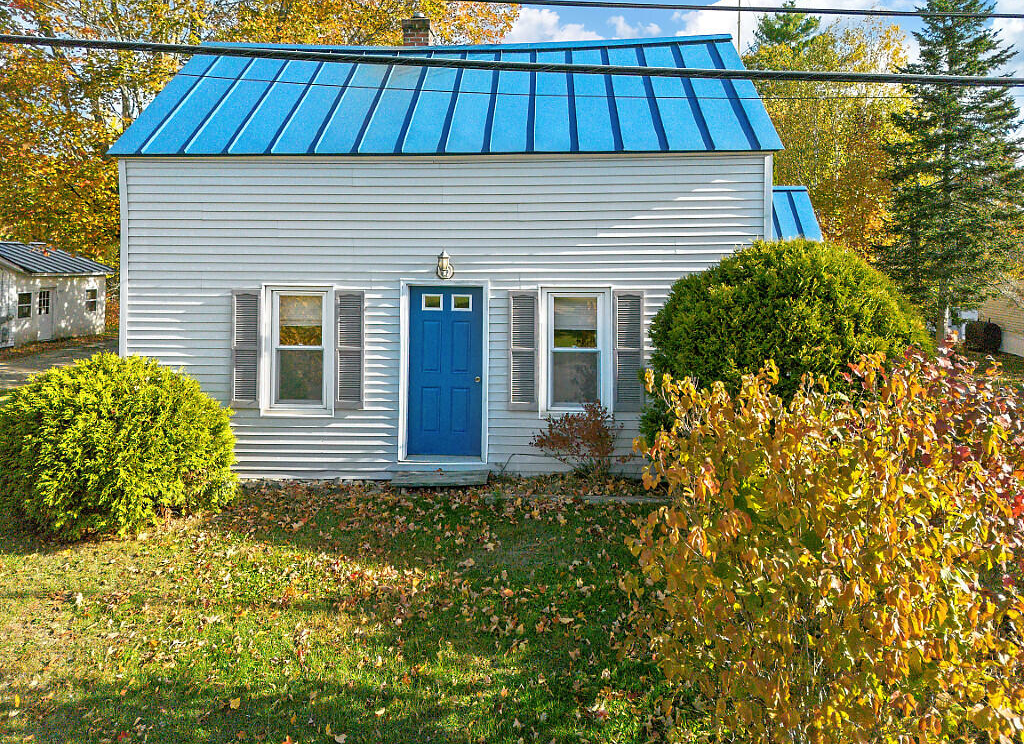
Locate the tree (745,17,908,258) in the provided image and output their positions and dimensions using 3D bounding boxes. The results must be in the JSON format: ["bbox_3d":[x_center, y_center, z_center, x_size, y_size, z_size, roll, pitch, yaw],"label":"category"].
[{"bbox_3d":[11.100,-6.700,25.000,6.200,11.300,5.800,0,4,0],"label":"tree"}]

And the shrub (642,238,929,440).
[{"bbox_3d":[2.770,0.040,7.200,2.850,2.750,2.650,0,4,0],"label":"shrub"}]

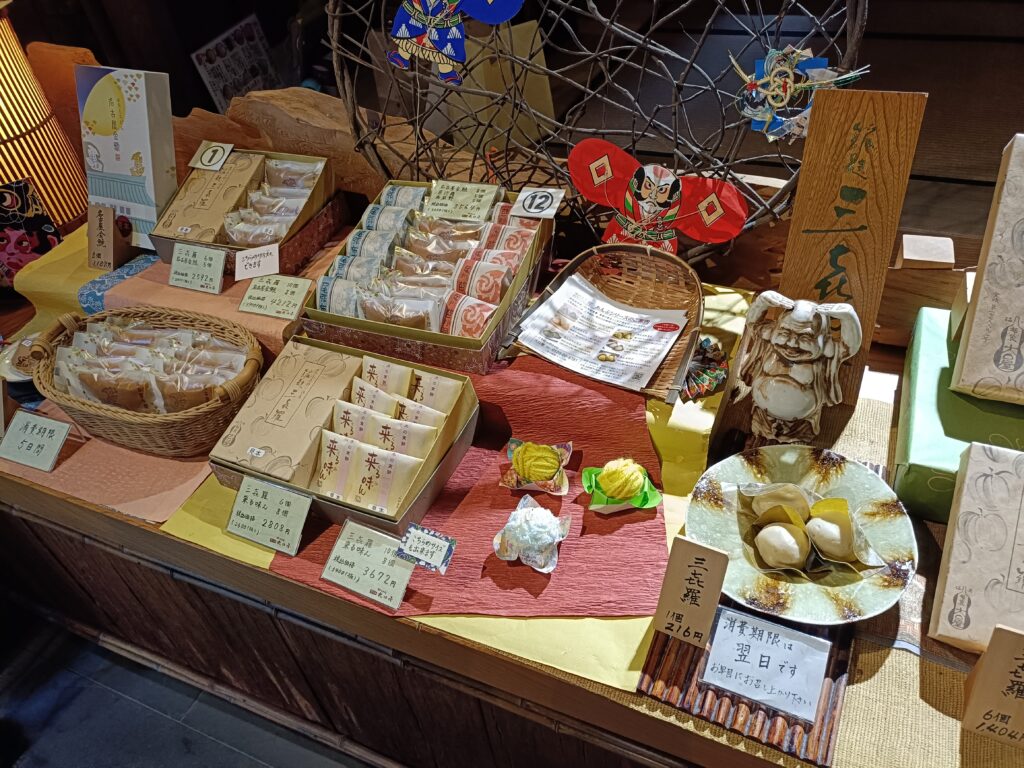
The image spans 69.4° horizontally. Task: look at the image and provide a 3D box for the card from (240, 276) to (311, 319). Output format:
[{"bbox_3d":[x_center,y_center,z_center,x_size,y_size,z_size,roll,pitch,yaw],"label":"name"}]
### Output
[{"bbox_3d":[-0.335,-0.123,1.047,0.093,0.006,0.062,7,71,14],"label":"card"}]

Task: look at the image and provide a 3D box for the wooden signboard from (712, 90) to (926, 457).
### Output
[{"bbox_3d":[0.387,-0.151,0.884,0.115,0.369,0.015,8,24,15],"label":"wooden signboard"}]

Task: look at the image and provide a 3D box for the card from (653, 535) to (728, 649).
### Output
[{"bbox_3d":[0.173,0.199,0.711,0.051,0.104,0.010,14,17,21],"label":"card"}]

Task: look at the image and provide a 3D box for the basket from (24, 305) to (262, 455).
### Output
[{"bbox_3d":[-0.462,0.009,0.978,0.326,0.120,0.210,13,47,19],"label":"basket"}]

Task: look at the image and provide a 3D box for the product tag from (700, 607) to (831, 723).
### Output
[{"bbox_3d":[0.233,0.256,0.680,0.100,0.006,0.072,14,82,20],"label":"product tag"}]

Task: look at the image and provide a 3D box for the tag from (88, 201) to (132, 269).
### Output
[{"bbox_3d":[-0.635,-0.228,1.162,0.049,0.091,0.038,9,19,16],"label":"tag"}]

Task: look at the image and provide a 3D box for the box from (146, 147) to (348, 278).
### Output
[{"bbox_3d":[-0.415,-0.273,1.159,0.221,0.087,0.183,8,54,15],"label":"box"}]

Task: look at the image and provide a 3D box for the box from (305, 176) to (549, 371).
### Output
[{"bbox_3d":[-0.098,-0.151,0.965,0.241,0.084,0.259,11,52,18],"label":"box"}]

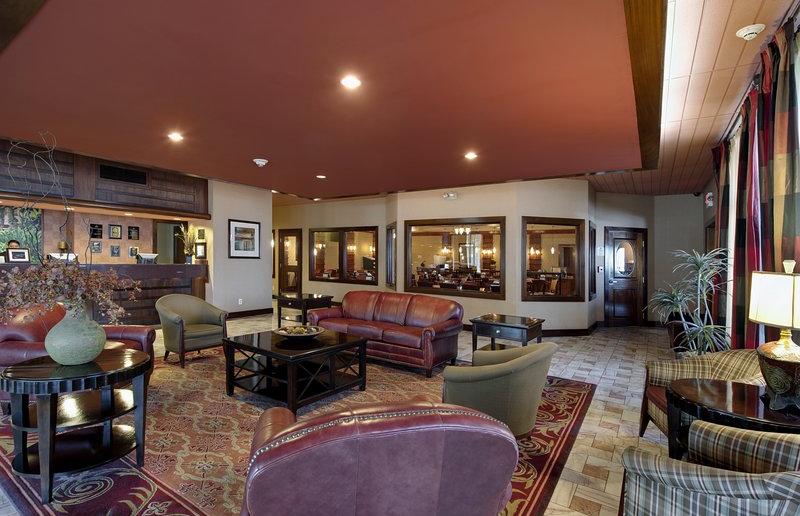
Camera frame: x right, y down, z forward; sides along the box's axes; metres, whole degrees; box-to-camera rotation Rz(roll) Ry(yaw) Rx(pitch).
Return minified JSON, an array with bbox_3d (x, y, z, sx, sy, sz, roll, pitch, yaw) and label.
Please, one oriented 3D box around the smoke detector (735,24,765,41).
[{"bbox_3d":[2.275,-1.457,2.448,0.138,0.045,0.138,1,0,34],"label":"smoke detector"}]

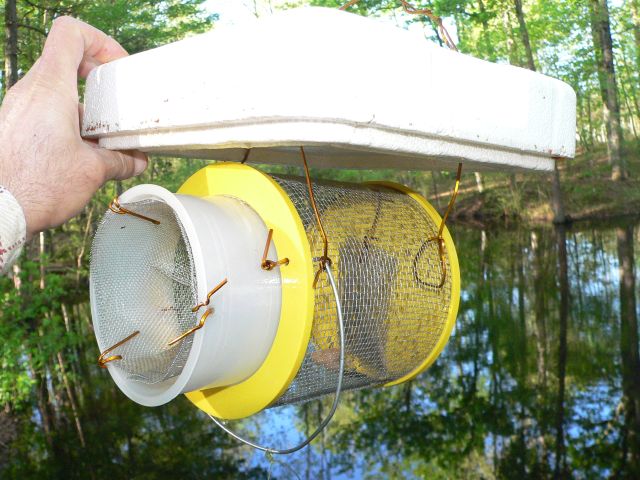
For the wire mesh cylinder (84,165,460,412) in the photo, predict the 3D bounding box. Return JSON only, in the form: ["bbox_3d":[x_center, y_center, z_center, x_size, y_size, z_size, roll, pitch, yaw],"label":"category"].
[{"bbox_3d":[-0.028,0.030,0.428,0.151,0.151,0.195,1,0,44],"label":"wire mesh cylinder"}]

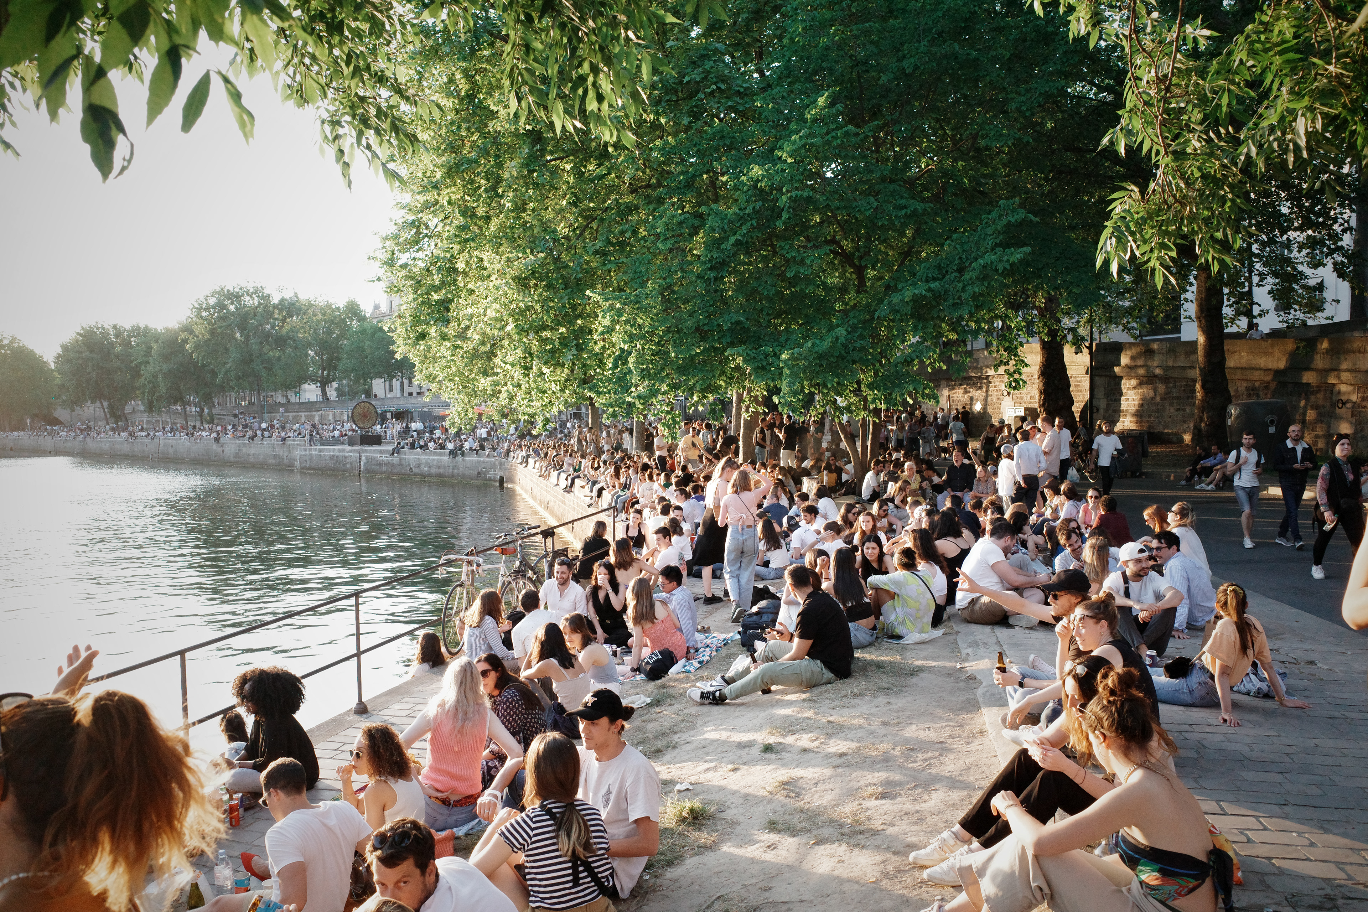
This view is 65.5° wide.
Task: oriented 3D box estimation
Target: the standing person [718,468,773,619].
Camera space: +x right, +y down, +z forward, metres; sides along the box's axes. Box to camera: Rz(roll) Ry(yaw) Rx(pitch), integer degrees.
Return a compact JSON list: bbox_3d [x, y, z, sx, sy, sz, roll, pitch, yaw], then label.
[{"bbox_3d":[0.676,0.956,11.600,0.570,1.670,0.500,0,3,5],"label":"standing person"}]

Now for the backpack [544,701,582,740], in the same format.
[{"bbox_3d":[-0.819,1.799,7.250,0.310,0.260,0.230,0,2,18],"label":"backpack"}]

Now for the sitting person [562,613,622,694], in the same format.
[{"bbox_3d":[-0.873,1.724,9.300,0.700,0.701,0.500,0,2,24],"label":"sitting person"}]

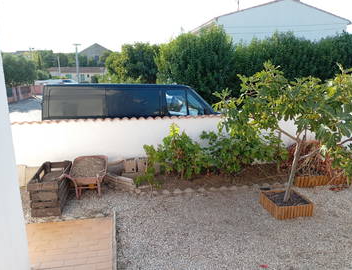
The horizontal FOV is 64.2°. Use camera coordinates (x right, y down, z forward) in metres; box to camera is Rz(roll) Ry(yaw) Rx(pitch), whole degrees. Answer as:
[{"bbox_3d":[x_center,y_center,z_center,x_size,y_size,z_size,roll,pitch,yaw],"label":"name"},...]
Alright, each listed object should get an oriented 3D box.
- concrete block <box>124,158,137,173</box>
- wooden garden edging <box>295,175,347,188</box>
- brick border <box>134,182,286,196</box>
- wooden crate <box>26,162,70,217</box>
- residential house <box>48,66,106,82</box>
[{"bbox_3d":[-1.184,0.781,7.246,0.261,0.329,0.213,-2,14,-10],"label":"concrete block"},{"bbox_3d":[3.659,1.153,7.104,1.334,0.251,0.097,-1,14,-6],"label":"wooden garden edging"},{"bbox_3d":[0.906,1.293,6.831,3.770,0.106,0.135,-2,14,-8],"label":"brick border"},{"bbox_3d":[-2.687,1.133,6.151,0.590,0.725,1.305,-2,14,-9],"label":"wooden crate"},{"bbox_3d":[-23.033,-14.122,67.176,12.600,4.000,8.200,-3,14,-12],"label":"residential house"}]

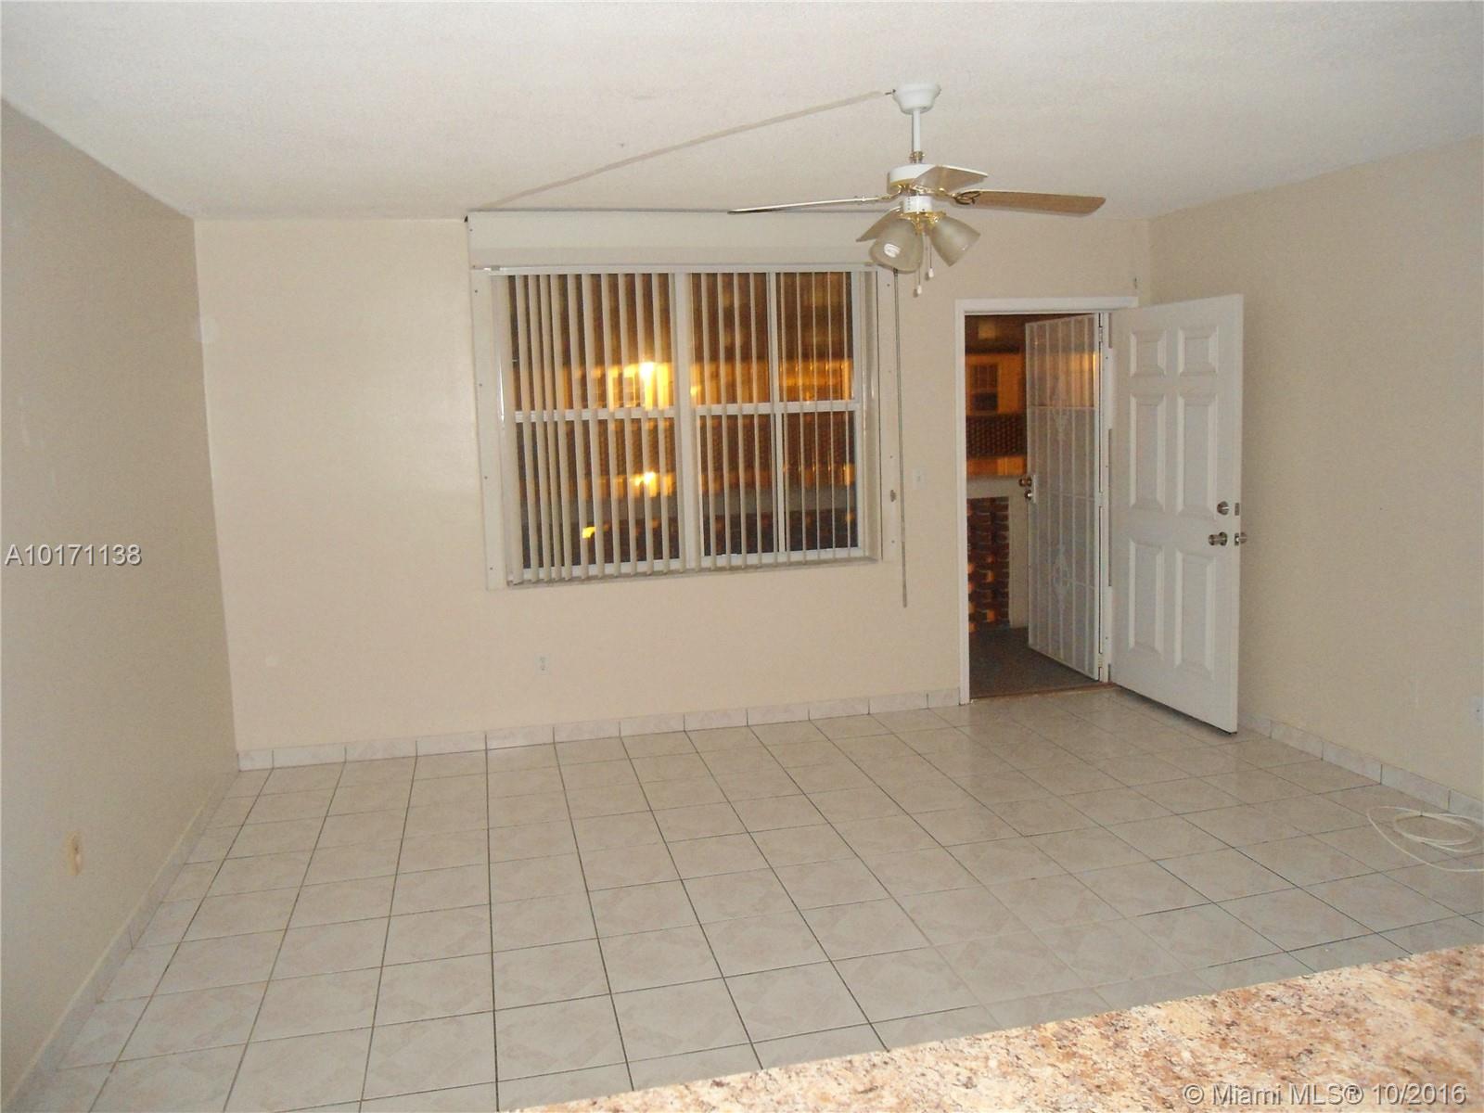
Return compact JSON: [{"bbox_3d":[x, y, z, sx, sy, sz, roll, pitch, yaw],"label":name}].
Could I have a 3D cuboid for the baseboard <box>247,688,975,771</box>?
[{"bbox_3d":[-0.576,0.855,5.529,3.581,0.090,0.020,-4,9,-13],"label":"baseboard"}]

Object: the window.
[{"bbox_3d":[-0.237,-0.655,5.424,1.832,1.463,0.090,-4,9,-13],"label":"window"}]

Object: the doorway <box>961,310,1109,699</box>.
[{"bbox_3d":[1.570,-0.261,5.939,0.900,2.060,0.150,-4,9,-13],"label":"doorway"}]

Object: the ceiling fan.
[{"bbox_3d":[0.468,-0.991,2.981,1.020,0.520,1.020,-2,8,-4],"label":"ceiling fan"}]

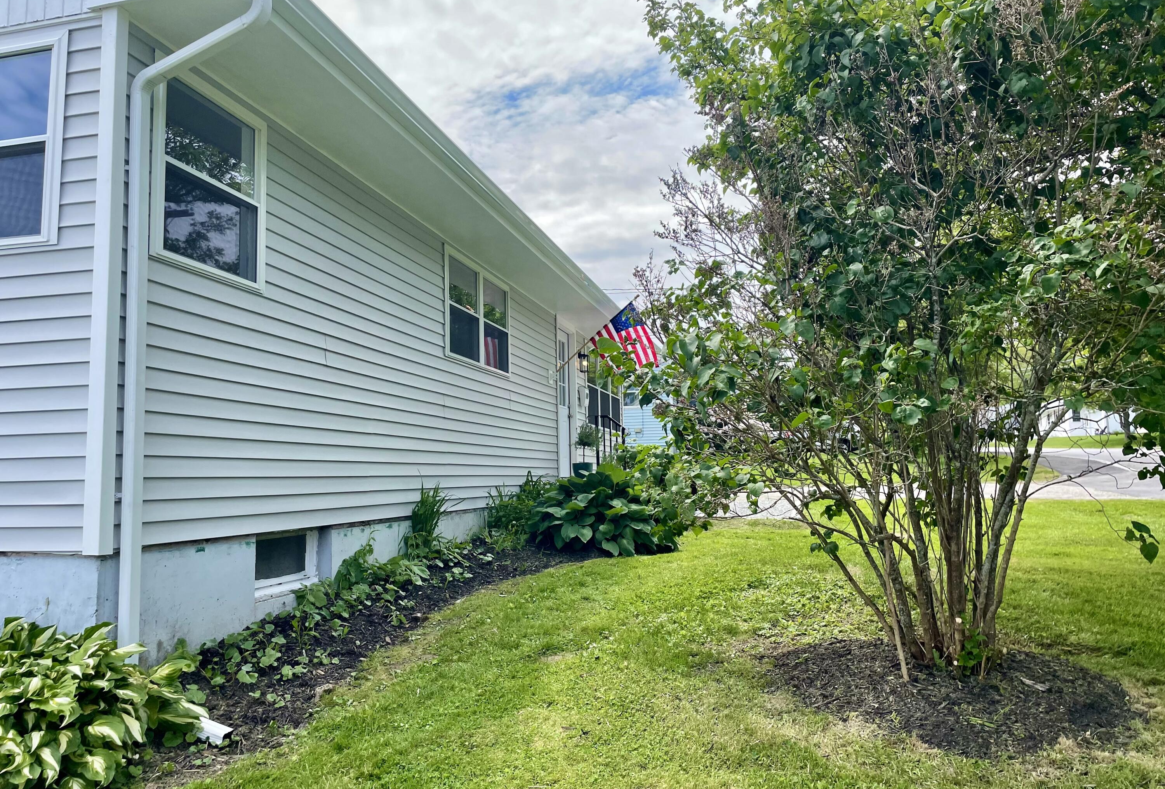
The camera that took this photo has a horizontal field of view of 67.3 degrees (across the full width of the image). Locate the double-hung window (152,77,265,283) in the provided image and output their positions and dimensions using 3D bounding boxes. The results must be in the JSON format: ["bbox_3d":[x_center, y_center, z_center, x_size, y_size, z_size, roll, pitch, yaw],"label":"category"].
[{"bbox_3d":[-1.947,-1.113,4.589,0.080,0.990,0.910,-2,-6,13],"label":"double-hung window"}]

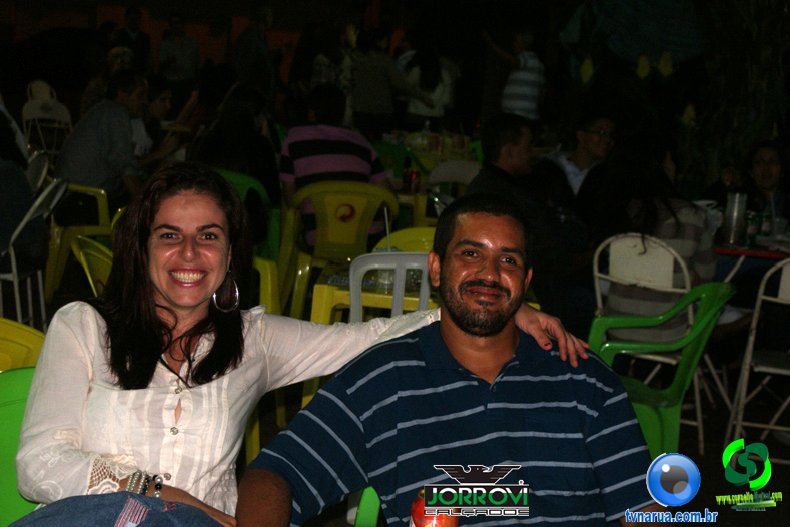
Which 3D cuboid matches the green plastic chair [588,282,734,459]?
[{"bbox_3d":[0.764,0.410,4.601,0.510,0.770,0.550,4,8,5],"label":"green plastic chair"}]

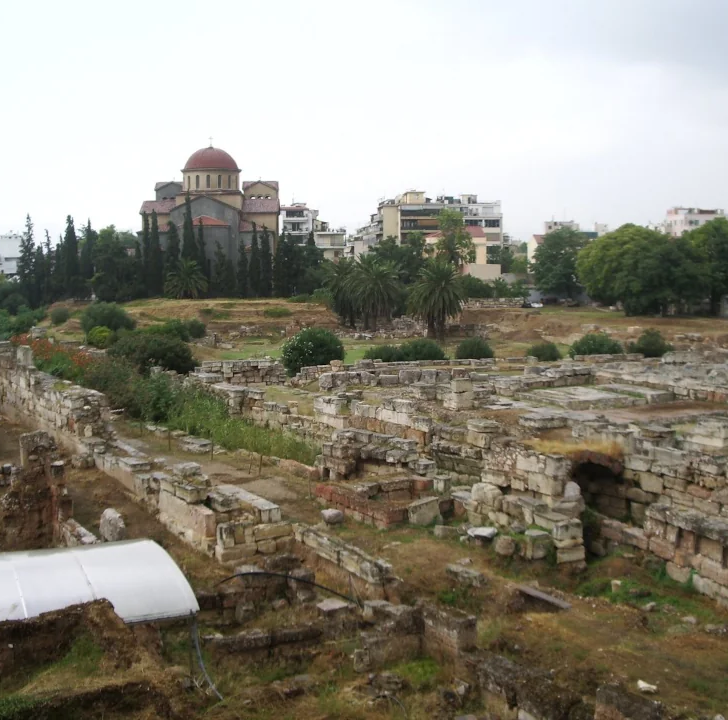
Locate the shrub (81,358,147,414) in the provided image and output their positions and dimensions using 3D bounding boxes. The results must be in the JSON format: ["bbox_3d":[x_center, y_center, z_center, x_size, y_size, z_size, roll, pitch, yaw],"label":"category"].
[{"bbox_3d":[-11.872,1.209,46.000,2.940,2.750,2.800,0,4,0],"label":"shrub"}]

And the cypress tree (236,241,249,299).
[{"bbox_3d":[-20.029,-15.001,160.000,1.980,9.730,1.980,0,4,0],"label":"cypress tree"}]

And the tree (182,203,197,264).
[{"bbox_3d":[-28.945,-18.744,161.000,2.650,17.090,2.650,0,4,0],"label":"tree"}]

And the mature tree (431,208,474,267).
[{"bbox_3d":[13.113,-15.617,143.000,6.630,13.410,6.300,0,4,0],"label":"mature tree"}]

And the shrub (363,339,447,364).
[{"bbox_3d":[3.380,-0.690,79.000,6.670,2.120,2.800,0,4,0],"label":"shrub"}]

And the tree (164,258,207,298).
[{"bbox_3d":[-26.850,-12.259,146.000,6.318,6.017,6.128,0,4,0],"label":"tree"}]

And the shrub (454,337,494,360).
[{"bbox_3d":[9.222,-0.960,81.000,3.340,2.000,3.100,0,4,0],"label":"shrub"}]

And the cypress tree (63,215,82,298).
[{"bbox_3d":[-45.490,-16.050,152.000,3.450,13.470,3.300,0,4,0],"label":"cypress tree"}]

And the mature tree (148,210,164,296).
[{"bbox_3d":[-34.206,-17.391,160.000,2.640,14.180,2.640,0,4,0],"label":"mature tree"}]

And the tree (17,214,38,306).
[{"bbox_3d":[-52.004,-15.300,150.000,2.780,14.370,2.700,0,4,0],"label":"tree"}]

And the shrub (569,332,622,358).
[{"bbox_3d":[19.319,-1.168,81.000,4.510,2.250,4.000,0,4,0],"label":"shrub"}]

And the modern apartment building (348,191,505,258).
[{"bbox_3d":[14.295,-25.516,222.000,33.430,23.540,17.000,0,4,0],"label":"modern apartment building"}]

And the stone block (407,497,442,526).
[{"bbox_3d":[1.547,3.908,25.093,0.850,0.660,0.450,-2,5,-22],"label":"stone block"}]

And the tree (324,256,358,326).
[{"bbox_3d":[-2.492,-8.328,118.000,5.349,8.510,5.189,0,4,0],"label":"tree"}]

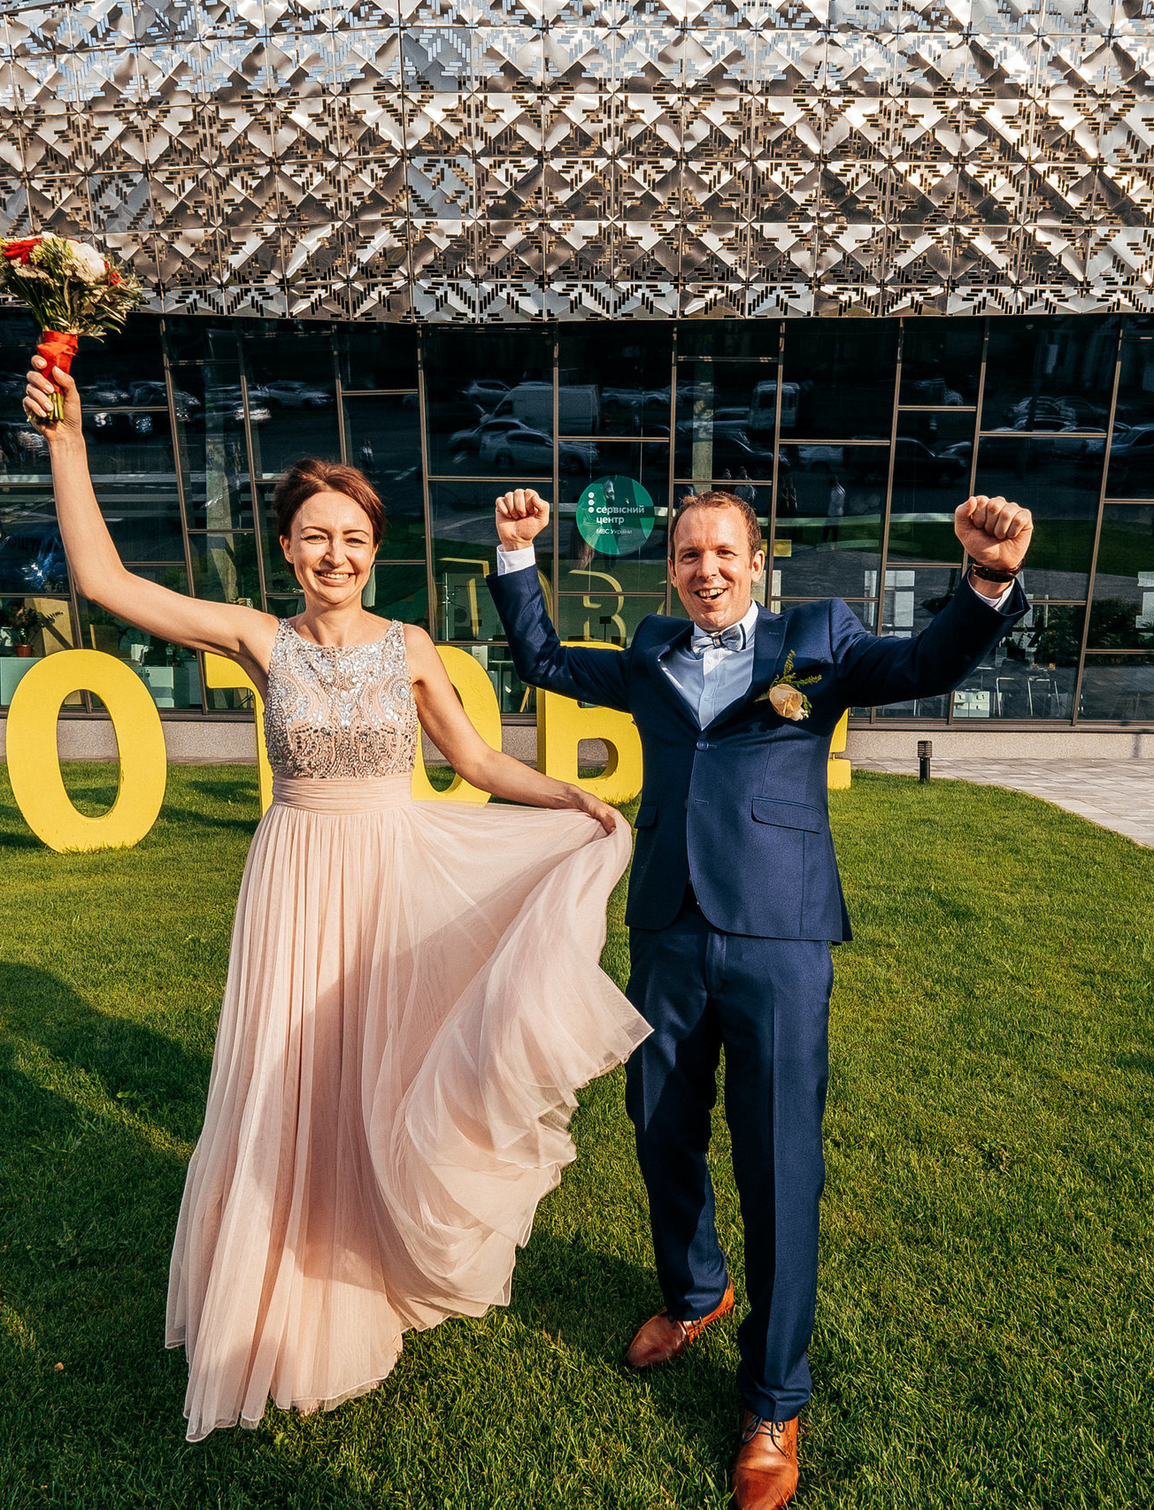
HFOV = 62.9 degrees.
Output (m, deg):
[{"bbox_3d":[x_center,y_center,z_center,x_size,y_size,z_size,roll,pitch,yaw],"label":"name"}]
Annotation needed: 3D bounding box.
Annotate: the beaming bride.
[{"bbox_3d":[-0.370,0.276,1.680,0.970,1.760,0.600,0,4,-7],"label":"beaming bride"}]

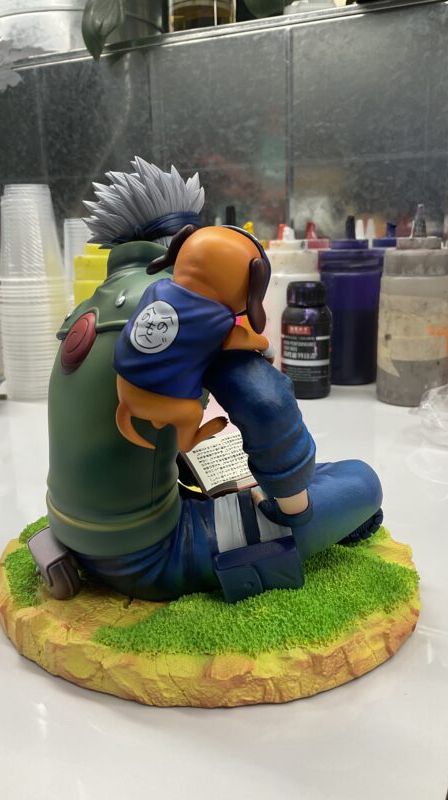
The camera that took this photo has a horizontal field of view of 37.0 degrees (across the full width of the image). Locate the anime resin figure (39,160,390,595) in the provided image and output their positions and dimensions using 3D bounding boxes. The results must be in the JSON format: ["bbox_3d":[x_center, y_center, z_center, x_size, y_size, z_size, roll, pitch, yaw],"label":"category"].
[{"bbox_3d":[-0.014,-0.018,0.310,0.150,0.177,0.132,9,18,36],"label":"anime resin figure"}]

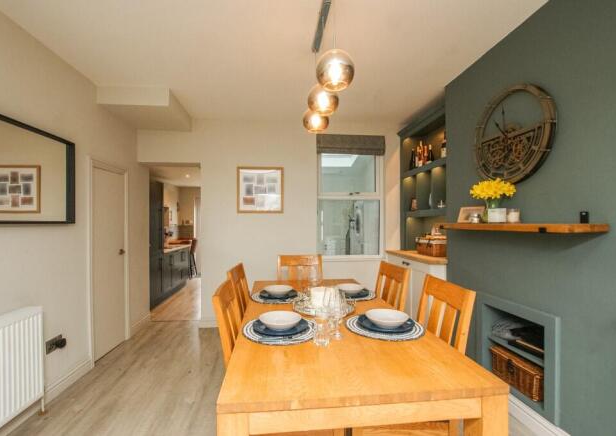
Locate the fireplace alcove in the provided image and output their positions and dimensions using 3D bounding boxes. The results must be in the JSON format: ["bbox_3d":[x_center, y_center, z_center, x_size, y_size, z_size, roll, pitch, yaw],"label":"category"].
[{"bbox_3d":[1.522,0.882,1.882,0.320,0.614,0.653,0,-1,-6],"label":"fireplace alcove"}]

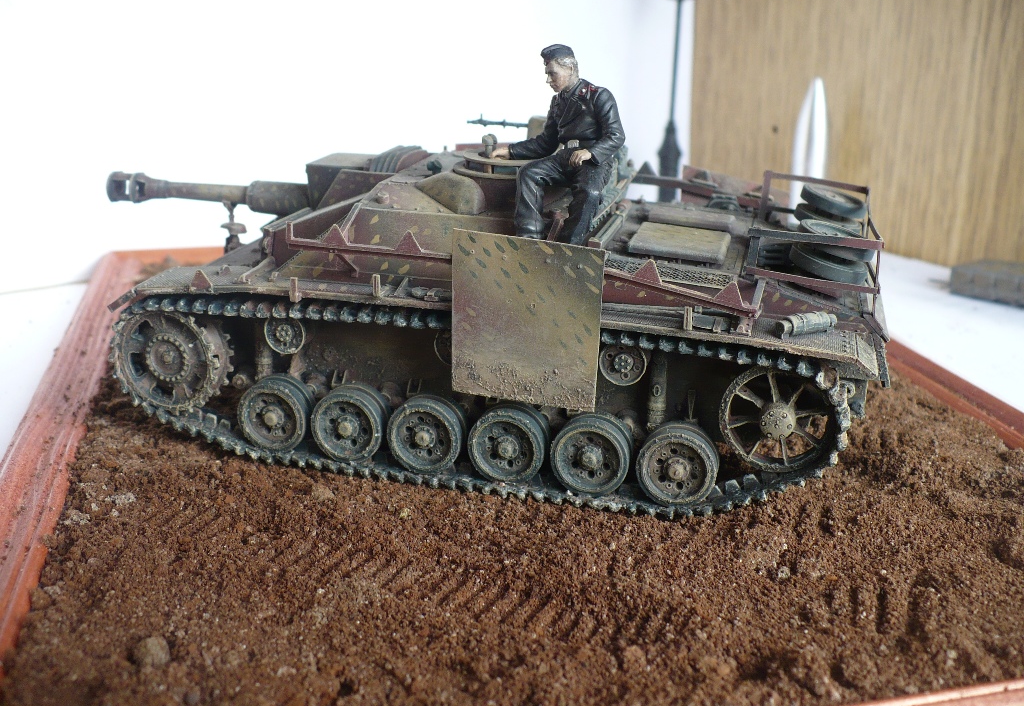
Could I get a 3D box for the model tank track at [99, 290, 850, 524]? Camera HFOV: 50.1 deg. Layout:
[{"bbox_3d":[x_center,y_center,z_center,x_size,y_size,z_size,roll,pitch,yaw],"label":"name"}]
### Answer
[{"bbox_3d":[-0.011,0.008,0.213,0.146,0.035,0.012,6,21,14],"label":"model tank track"}]

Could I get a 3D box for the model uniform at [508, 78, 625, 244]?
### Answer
[{"bbox_3d":[0.007,-0.036,0.207,0.025,0.031,0.020,18,26,38],"label":"model uniform"}]

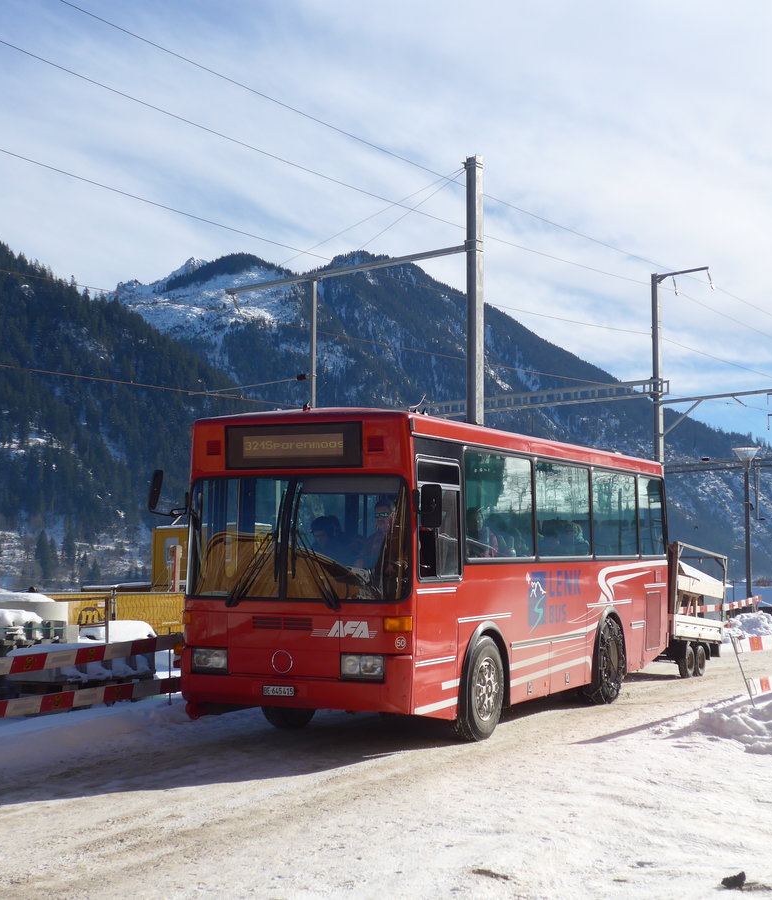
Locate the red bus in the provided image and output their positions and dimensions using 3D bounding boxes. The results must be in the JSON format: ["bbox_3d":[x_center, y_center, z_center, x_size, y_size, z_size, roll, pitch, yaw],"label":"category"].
[{"bbox_3d":[1.014,1.440,17.741,2.330,3.130,8.910,-1,-4,25],"label":"red bus"}]

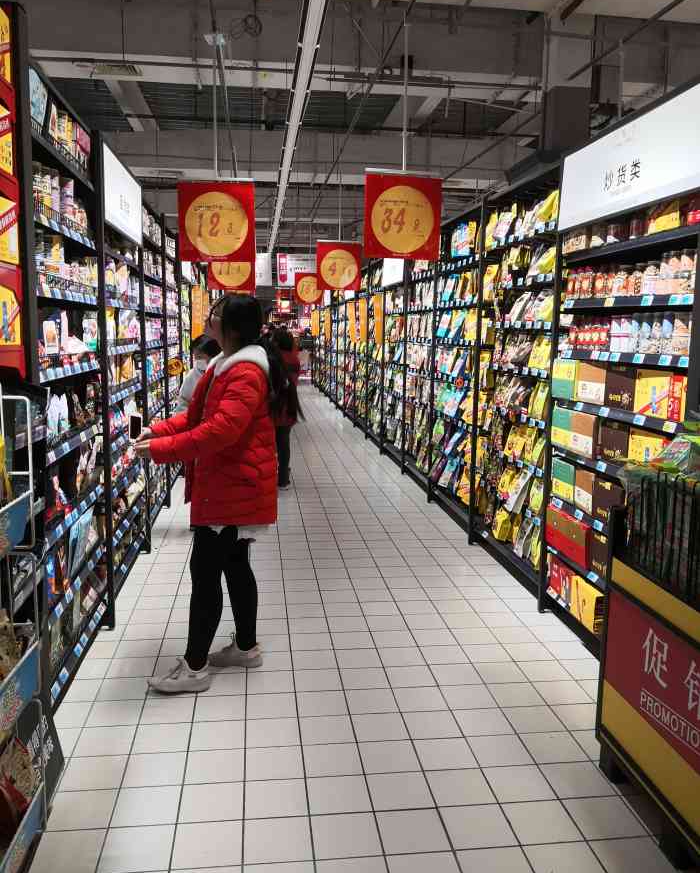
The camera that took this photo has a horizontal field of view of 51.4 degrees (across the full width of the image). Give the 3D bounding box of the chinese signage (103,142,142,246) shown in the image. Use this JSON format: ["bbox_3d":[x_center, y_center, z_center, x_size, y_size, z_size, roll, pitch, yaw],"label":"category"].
[{"bbox_3d":[-1.244,-1.281,3.974,0.060,0.380,1.170,0,8,-7],"label":"chinese signage"}]

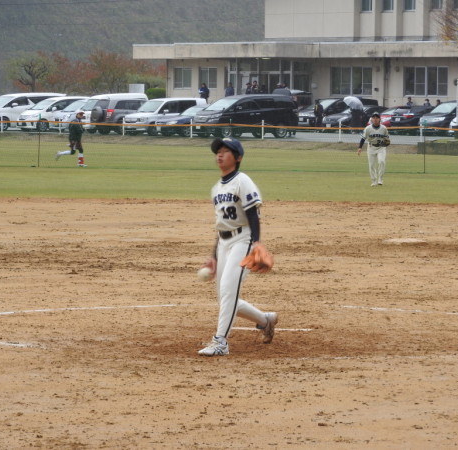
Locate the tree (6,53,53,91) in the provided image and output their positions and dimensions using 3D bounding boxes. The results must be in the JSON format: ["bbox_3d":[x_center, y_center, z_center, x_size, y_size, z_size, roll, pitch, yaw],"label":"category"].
[{"bbox_3d":[-12.065,-8.283,180.000,2.950,4.500,2.950,1,2,0],"label":"tree"}]

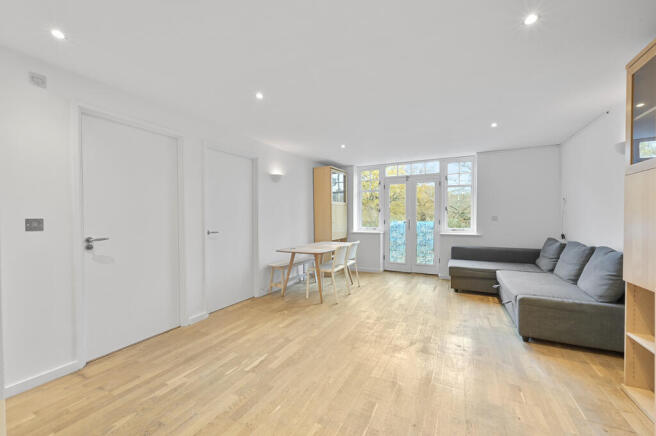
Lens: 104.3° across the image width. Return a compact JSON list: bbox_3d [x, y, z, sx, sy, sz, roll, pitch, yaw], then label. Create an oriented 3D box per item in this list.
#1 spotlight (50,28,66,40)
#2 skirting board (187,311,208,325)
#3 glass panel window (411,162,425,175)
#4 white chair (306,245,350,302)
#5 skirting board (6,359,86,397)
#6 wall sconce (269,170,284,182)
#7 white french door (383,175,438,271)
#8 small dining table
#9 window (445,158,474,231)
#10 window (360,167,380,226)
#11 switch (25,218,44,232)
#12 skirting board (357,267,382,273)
[{"bbox_3d":[-1.670,-1.134,1.580,0.085,0.030,0.085,0,1,28],"label":"spotlight"},{"bbox_3d":[-1.457,1.125,2.853,0.018,0.077,0.243,0,0,28],"label":"skirting board"},{"bbox_3d":[1.843,-1.010,5.215,0.277,0.249,0.050,0,1,28],"label":"glass panel window"},{"bbox_3d":[0.019,0.770,3.741,0.510,0.770,0.470,0,1,28],"label":"white chair"},{"bbox_3d":[-2.015,1.133,1.822,0.018,0.077,0.372,0,0,28],"label":"skirting board"},{"bbox_3d":[-0.818,-0.627,4.048,0.120,0.140,0.310,0,1,28],"label":"wall sconce"},{"bbox_3d":[1.718,0.147,5.294,1.085,1.953,0.070,0,0,28],"label":"white french door"},{"bbox_3d":[-0.095,0.799,4.061,0.675,0.708,1.390,0,0,28],"label":"small dining table"},{"bbox_3d":[2.506,-0.448,4.872,0.510,1.374,0.060,0,1,28],"label":"window"},{"bbox_3d":[0.929,-0.435,5.706,0.524,1.364,0.060,0,1,28],"label":"window"},{"bbox_3d":[-2.037,0.049,1.774,0.011,0.087,0.087,0,0,28],"label":"switch"},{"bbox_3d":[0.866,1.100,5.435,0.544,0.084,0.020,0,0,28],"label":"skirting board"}]

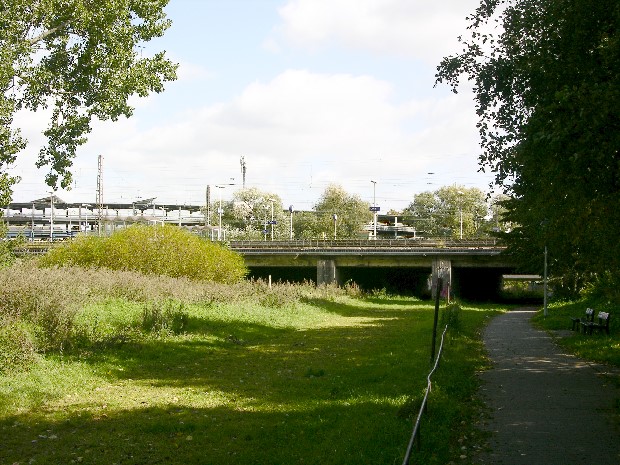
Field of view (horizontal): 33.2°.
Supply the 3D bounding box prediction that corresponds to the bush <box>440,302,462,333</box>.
[{"bbox_3d":[5.244,3.150,38.500,0.850,1.120,0.800,0,-3,0],"label":"bush"}]

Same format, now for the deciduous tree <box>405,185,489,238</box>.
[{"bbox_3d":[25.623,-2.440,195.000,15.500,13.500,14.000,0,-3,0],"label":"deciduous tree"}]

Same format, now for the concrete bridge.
[{"bbox_3d":[8.363,4.946,131.990,37.000,7.400,14.000,0,-3,0],"label":"concrete bridge"}]

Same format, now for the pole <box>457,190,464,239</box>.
[{"bbox_3d":[21.442,-2.351,148.000,0.800,7.100,0.400,0,-3,0],"label":"pole"}]

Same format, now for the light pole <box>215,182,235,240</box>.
[{"bbox_3d":[-11.491,-2.657,138.000,1.900,7.700,0.500,0,-3,0],"label":"light pole"}]

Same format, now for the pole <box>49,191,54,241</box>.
[{"bbox_3d":[-35.336,-2.119,142.000,0.750,7.000,0.400,0,-3,0],"label":"pole"}]

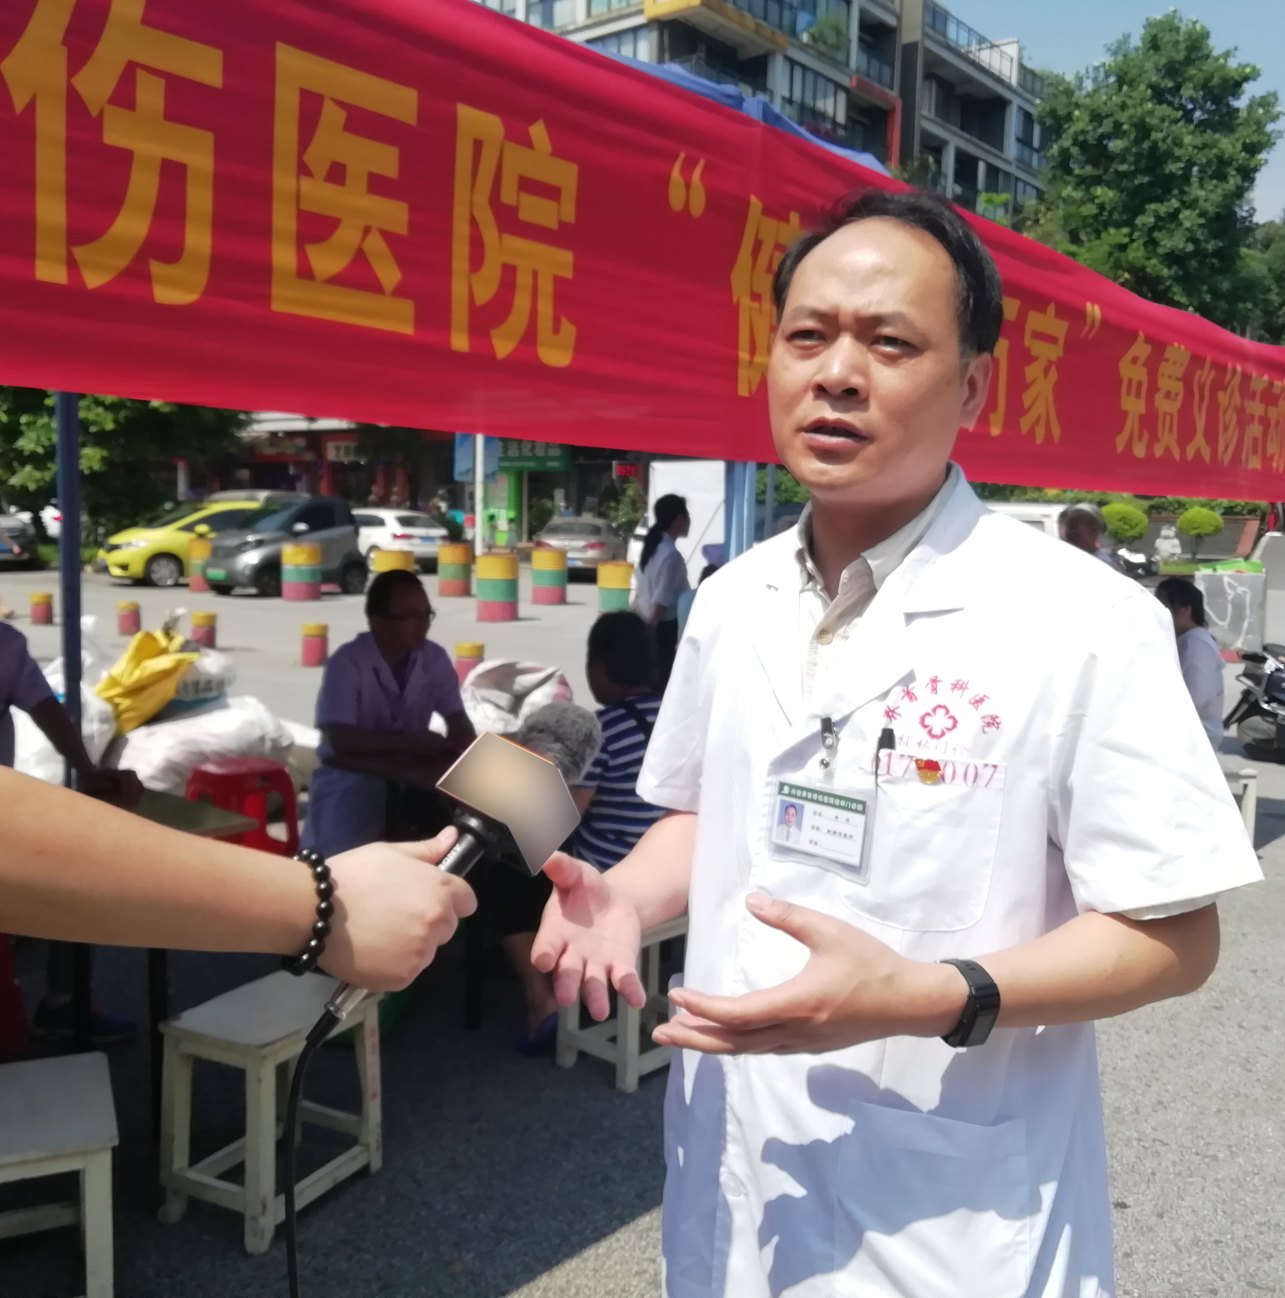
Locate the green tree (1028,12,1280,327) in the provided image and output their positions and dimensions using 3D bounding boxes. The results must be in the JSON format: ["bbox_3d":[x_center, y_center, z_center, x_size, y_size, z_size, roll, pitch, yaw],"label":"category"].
[{"bbox_3d":[15.650,-11.378,40.343,7.900,16.379,7.900,2,6,0],"label":"green tree"}]

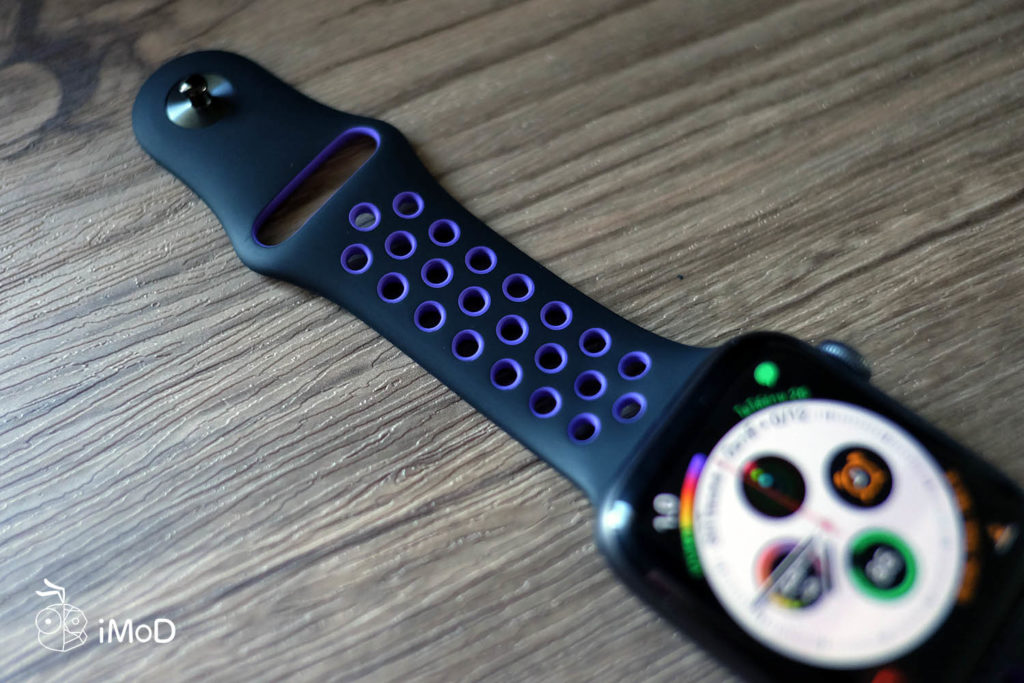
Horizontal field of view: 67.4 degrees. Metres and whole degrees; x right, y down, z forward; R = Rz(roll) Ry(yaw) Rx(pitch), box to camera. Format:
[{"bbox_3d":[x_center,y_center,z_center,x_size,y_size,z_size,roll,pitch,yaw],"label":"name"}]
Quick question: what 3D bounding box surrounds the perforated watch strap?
[{"bbox_3d":[-0.019,-0.016,0.106,0.094,0.009,0.029,36,74,14],"label":"perforated watch strap"}]

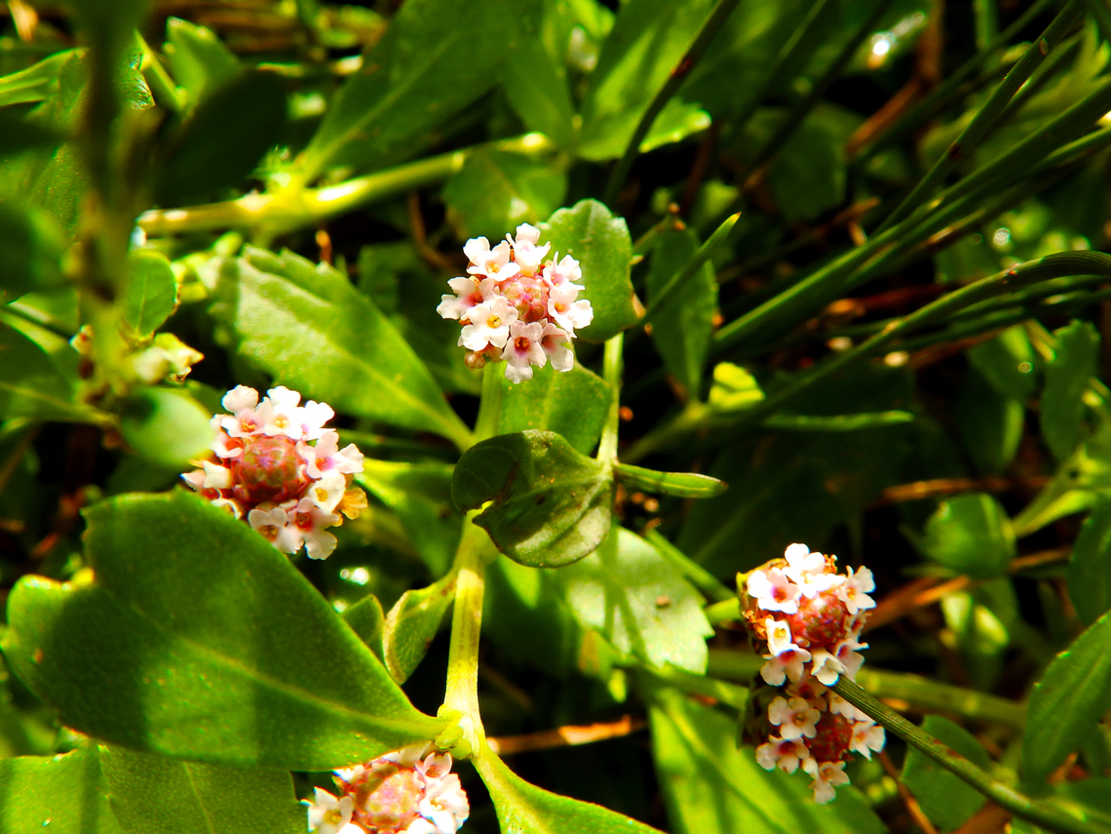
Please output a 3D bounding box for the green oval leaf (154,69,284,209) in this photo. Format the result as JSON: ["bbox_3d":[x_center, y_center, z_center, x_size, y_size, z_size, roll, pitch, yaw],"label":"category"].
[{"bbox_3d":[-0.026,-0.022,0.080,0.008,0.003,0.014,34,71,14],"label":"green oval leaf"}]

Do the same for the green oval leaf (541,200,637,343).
[{"bbox_3d":[0.003,-0.013,0.089,0.008,0.003,0.013,-5,80,-7],"label":"green oval leaf"}]

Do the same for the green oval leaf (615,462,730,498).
[{"bbox_3d":[0.010,0.005,0.086,0.010,0.002,0.003,8,31,19],"label":"green oval leaf"}]

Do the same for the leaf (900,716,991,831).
[{"bbox_3d":[0.046,0.042,0.120,0.009,0.003,0.012,-39,65,-23],"label":"leaf"}]

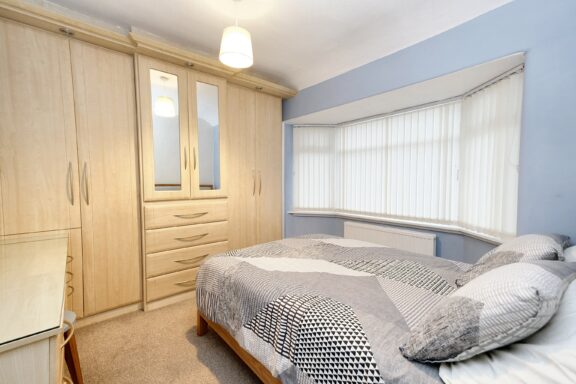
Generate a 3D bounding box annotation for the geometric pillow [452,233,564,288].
[{"bbox_3d":[1.323,0.392,1.402,0.670,0.180,0.470,-3,-26,-43],"label":"geometric pillow"}]

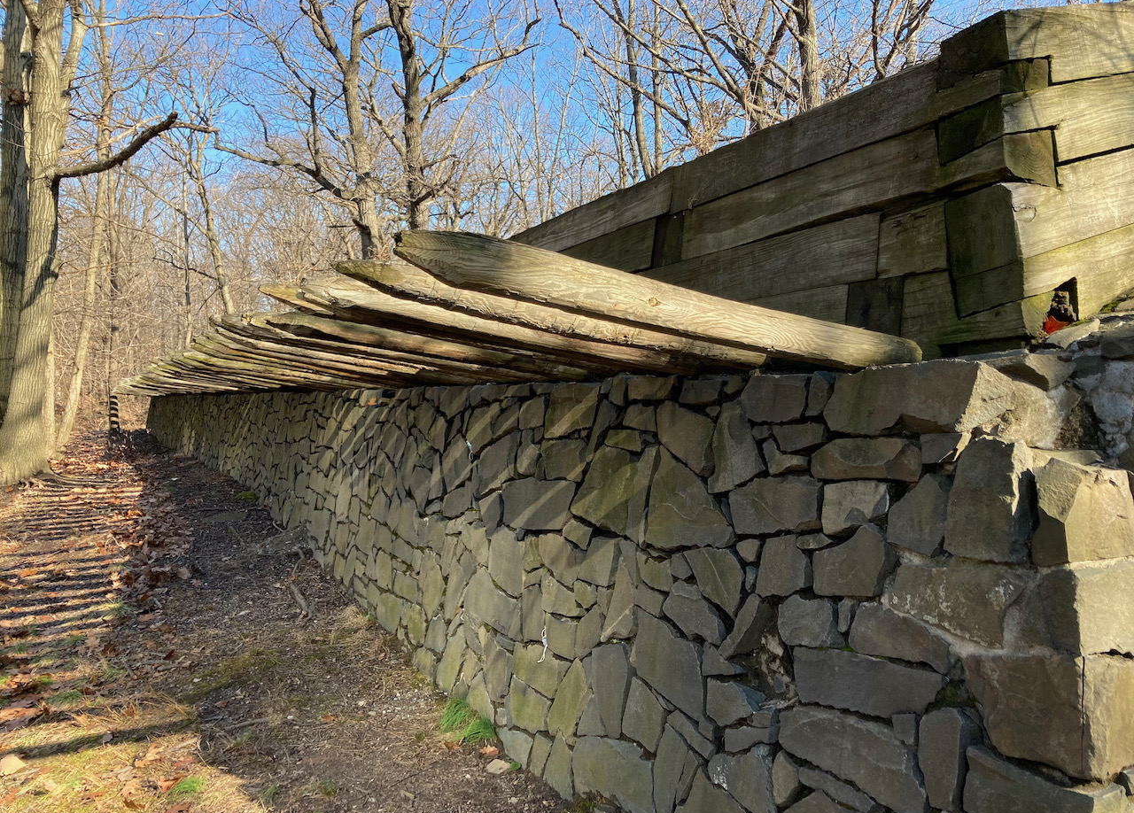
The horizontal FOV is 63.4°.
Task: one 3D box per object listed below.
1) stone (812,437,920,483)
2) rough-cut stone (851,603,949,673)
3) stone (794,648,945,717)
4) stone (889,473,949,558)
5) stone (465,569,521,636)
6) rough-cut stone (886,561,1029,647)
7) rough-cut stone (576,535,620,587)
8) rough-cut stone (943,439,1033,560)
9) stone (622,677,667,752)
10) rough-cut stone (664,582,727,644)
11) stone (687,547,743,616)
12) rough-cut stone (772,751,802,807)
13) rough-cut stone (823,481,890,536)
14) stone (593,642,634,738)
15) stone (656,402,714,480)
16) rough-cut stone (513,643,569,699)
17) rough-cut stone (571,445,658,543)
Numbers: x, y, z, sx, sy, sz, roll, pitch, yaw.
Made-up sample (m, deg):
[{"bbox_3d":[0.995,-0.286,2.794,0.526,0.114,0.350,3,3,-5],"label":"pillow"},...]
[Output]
[{"bbox_3d":[0.856,0.152,2.497,0.158,0.119,0.380,10,-6,-26],"label":"stone"},{"bbox_3d":[0.783,0.518,2.079,0.117,0.130,0.291,5,-2,-26],"label":"rough-cut stone"},{"bbox_3d":[0.828,0.725,2.378,0.194,0.148,0.493,10,-12,-26],"label":"stone"},{"bbox_3d":[0.814,0.241,2.051,0.105,0.179,0.170,5,-2,-26],"label":"stone"},{"bbox_3d":[-0.290,0.899,4.276,0.160,0.234,0.600,-2,2,-27],"label":"stone"},{"bbox_3d":[0.906,0.409,2.030,0.170,0.170,0.344,-2,2,-27],"label":"rough-cut stone"},{"bbox_3d":[0.175,0.590,3.518,0.148,0.192,0.269,8,-3,-25],"label":"rough-cut stone"},{"bbox_3d":[0.957,0.209,1.985,0.170,0.253,0.168,8,-3,-25],"label":"rough-cut stone"},{"bbox_3d":[0.299,1.001,2.994,0.134,0.201,0.250,5,-2,-26],"label":"stone"},{"bbox_3d":[0.426,0.622,2.789,0.122,0.123,0.335,5,-2,-26],"label":"rough-cut stone"},{"bbox_3d":[0.479,0.502,2.719,0.137,0.181,0.286,5,-2,-26],"label":"stone"},{"bbox_3d":[0.608,0.983,2.414,0.110,0.134,0.096,-2,2,-27],"label":"rough-cut stone"},{"bbox_3d":[0.763,0.254,2.321,0.140,0.145,0.212,-2,2,-27],"label":"rough-cut stone"},{"bbox_3d":[0.196,0.991,3.276,0.150,0.319,0.256,-2,2,-27],"label":"stone"},{"bbox_3d":[0.430,0.105,2.918,0.166,0.230,0.332,5,-2,-26],"label":"stone"},{"bbox_3d":[-0.056,1.145,4.016,0.176,0.193,0.530,10,-7,-26],"label":"rough-cut stone"},{"bbox_3d":[0.235,0.289,3.320,0.200,0.333,0.574,5,-2,-26],"label":"rough-cut stone"}]

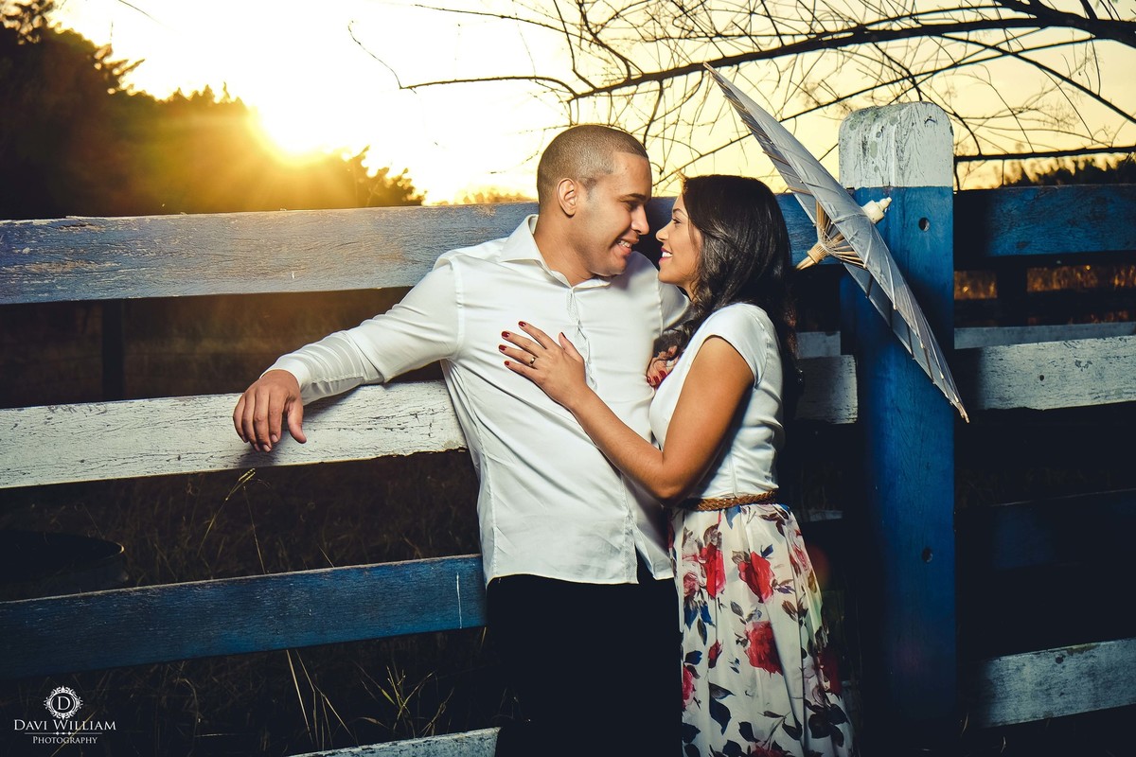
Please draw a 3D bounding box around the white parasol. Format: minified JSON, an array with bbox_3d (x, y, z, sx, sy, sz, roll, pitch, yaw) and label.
[{"bbox_3d":[0.371,-0.158,4.812,0.560,0.818,0.818,-37,0,4],"label":"white parasol"}]

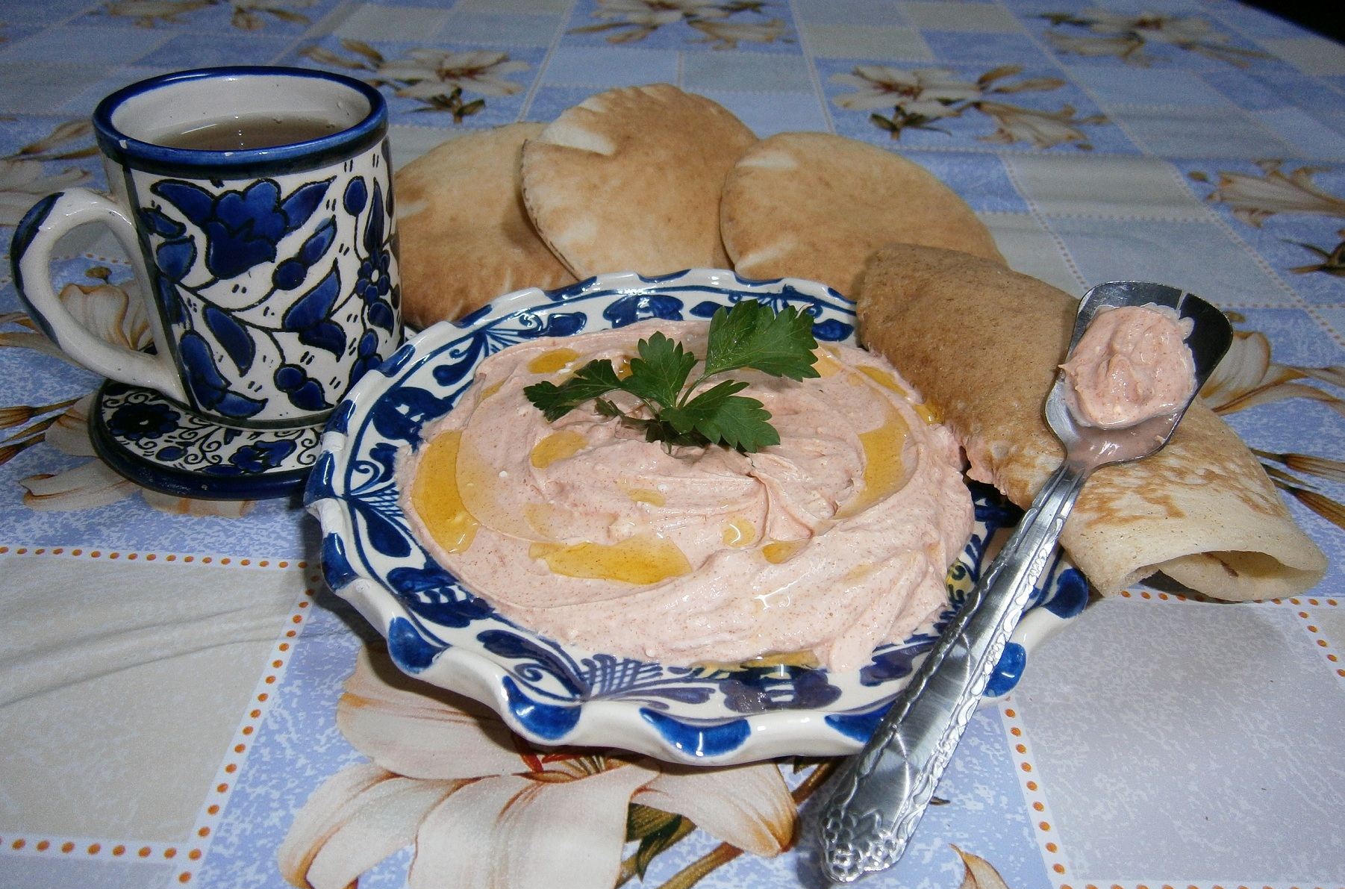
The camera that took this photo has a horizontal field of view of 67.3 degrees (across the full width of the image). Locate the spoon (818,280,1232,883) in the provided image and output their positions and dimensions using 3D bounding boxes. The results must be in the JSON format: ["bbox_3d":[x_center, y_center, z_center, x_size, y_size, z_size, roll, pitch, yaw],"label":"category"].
[{"bbox_3d":[0.093,0.012,0.247,0.043,0.025,0.218,22,49,25],"label":"spoon"}]

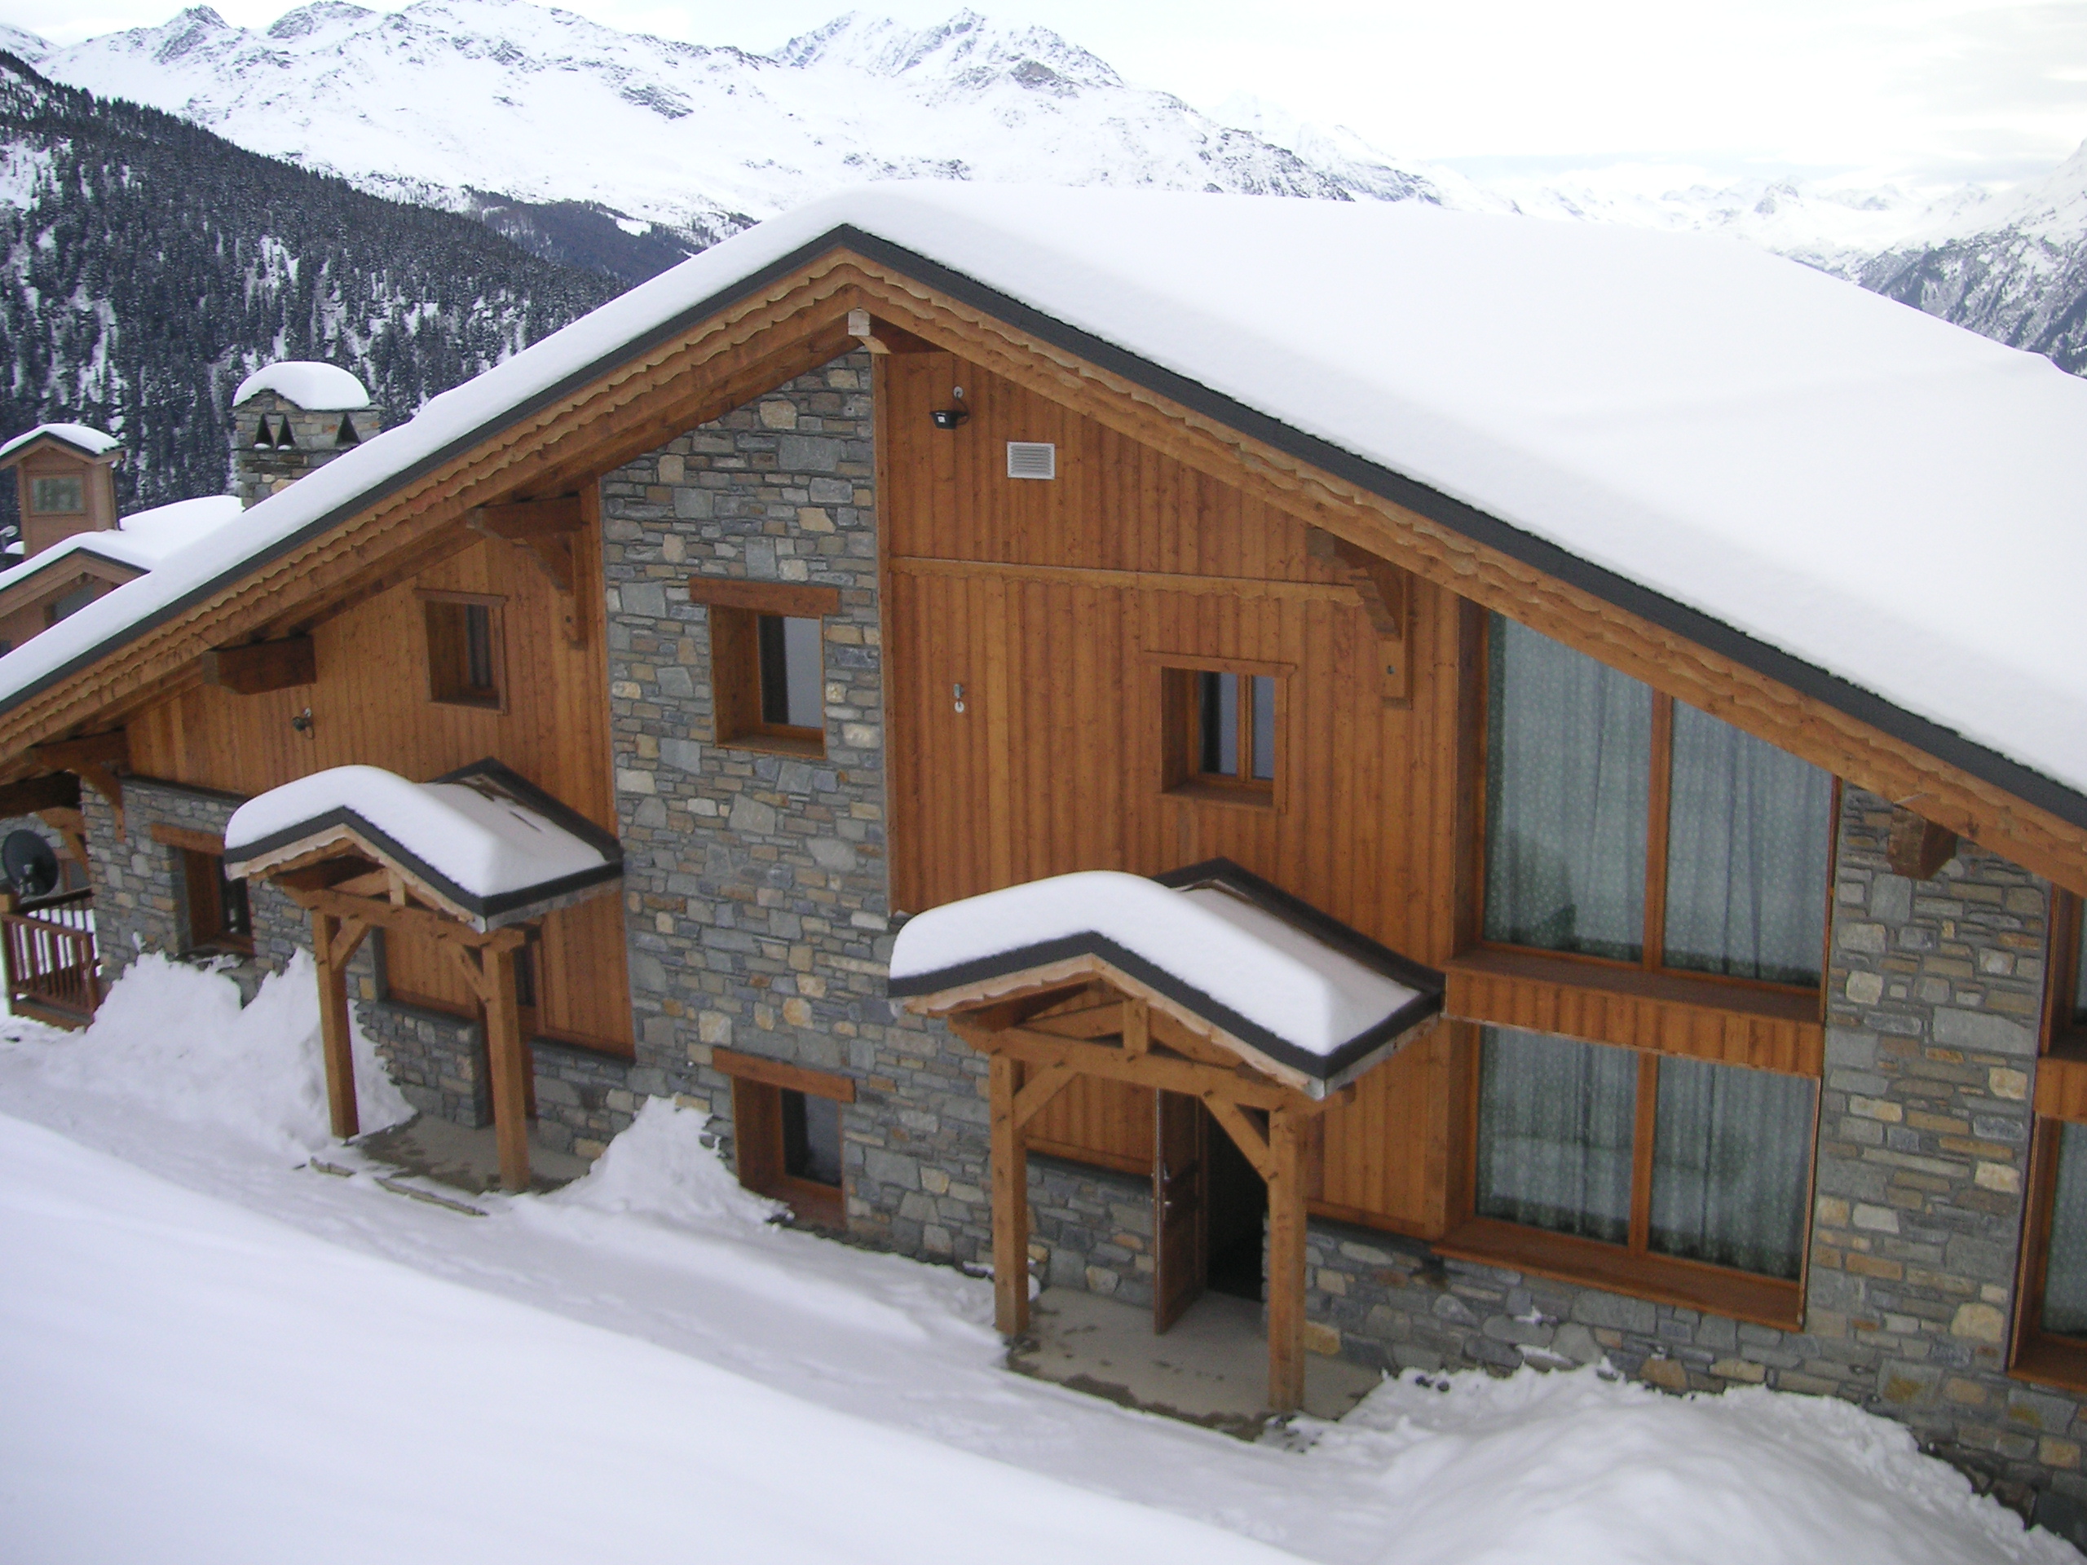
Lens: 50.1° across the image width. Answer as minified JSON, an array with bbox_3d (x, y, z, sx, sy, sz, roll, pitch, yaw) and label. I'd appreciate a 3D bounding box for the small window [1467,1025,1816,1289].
[{"bbox_3d":[4.170,2.546,15.472,2.449,1.566,0.152,7,15,31],"label":"small window"}]

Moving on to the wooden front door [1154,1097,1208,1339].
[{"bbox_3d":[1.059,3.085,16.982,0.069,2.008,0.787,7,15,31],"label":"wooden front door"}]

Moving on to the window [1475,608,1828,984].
[{"bbox_3d":[4.111,0.109,14.879,2.449,2.443,0.152,7,15,31],"label":"window"}]

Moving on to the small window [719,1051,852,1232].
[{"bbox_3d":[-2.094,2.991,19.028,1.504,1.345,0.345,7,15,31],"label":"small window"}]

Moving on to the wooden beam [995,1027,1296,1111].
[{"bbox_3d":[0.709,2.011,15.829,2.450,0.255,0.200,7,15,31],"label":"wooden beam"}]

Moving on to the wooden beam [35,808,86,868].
[{"bbox_3d":[-11.028,0.634,25.207,0.172,0.759,0.759,7,15,31],"label":"wooden beam"}]

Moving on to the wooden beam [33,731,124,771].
[{"bbox_3d":[-9.705,-0.249,22.338,0.207,0.386,1.035,7,15,31],"label":"wooden beam"}]

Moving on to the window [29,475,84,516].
[{"bbox_3d":[-16.374,-4.760,37.000,0.892,0.649,0.120,-1,13,0],"label":"window"}]

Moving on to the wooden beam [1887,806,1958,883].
[{"bbox_3d":[5.134,0.251,12.963,0.207,0.442,0.897,7,15,31],"label":"wooden beam"}]

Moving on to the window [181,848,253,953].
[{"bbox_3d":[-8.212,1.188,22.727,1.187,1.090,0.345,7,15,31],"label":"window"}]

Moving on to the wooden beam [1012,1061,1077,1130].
[{"bbox_3d":[0.002,2.240,16.345,0.806,0.195,0.152,-46,-14,32],"label":"wooden beam"}]

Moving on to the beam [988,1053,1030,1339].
[{"bbox_3d":[-0.244,3.061,16.706,0.186,2.263,0.214,7,15,31],"label":"beam"}]

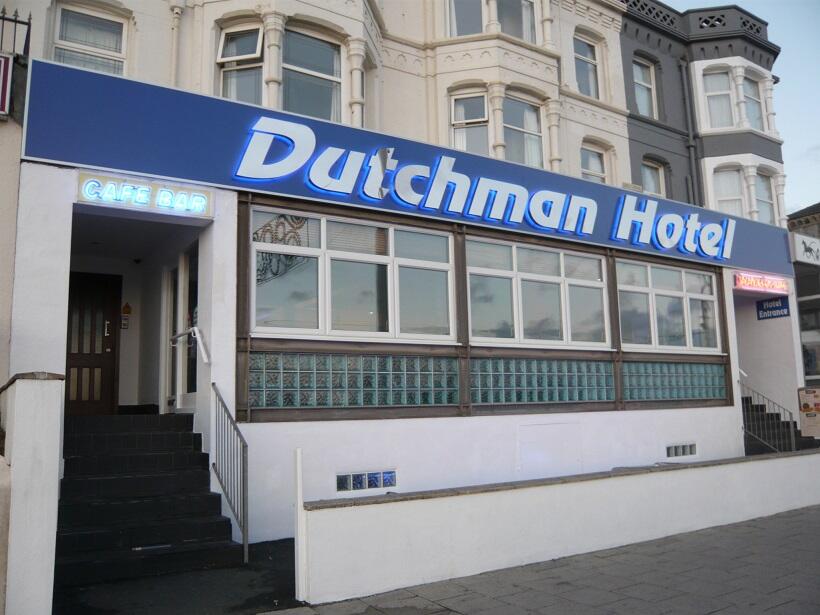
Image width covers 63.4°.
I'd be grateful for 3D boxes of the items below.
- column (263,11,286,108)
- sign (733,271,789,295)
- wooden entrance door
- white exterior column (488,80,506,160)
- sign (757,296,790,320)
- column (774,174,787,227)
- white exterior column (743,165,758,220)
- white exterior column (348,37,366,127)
[{"bbox_3d":[-2.164,-3.703,10.552,0.290,2.050,0.290,4,-11,-32],"label":"column"},{"bbox_3d":[6.699,-0.443,12.621,1.780,0.310,0.120,4,-11,-32],"label":"sign"},{"bbox_3d":[-4.216,0.488,8.633,0.820,1.940,0.080,4,-11,-32],"label":"wooden entrance door"},{"bbox_3d":[1.748,-3.416,13.047,0.290,2.050,0.290,-2,-10,0],"label":"white exterior column"},{"bbox_3d":[7.359,0.020,13.475,0.040,0.400,0.650,4,-11,-32],"label":"sign"},{"bbox_3d":[10.670,-2.741,18.857,0.290,2.050,0.290,4,-11,-32],"label":"column"},{"bbox_3d":[9.413,-2.832,18.066,0.290,2.050,0.290,4,-11,-32],"label":"white exterior column"},{"bbox_3d":[-0.894,-3.611,11.351,0.290,2.050,0.290,-2,-10,0],"label":"white exterior column"}]

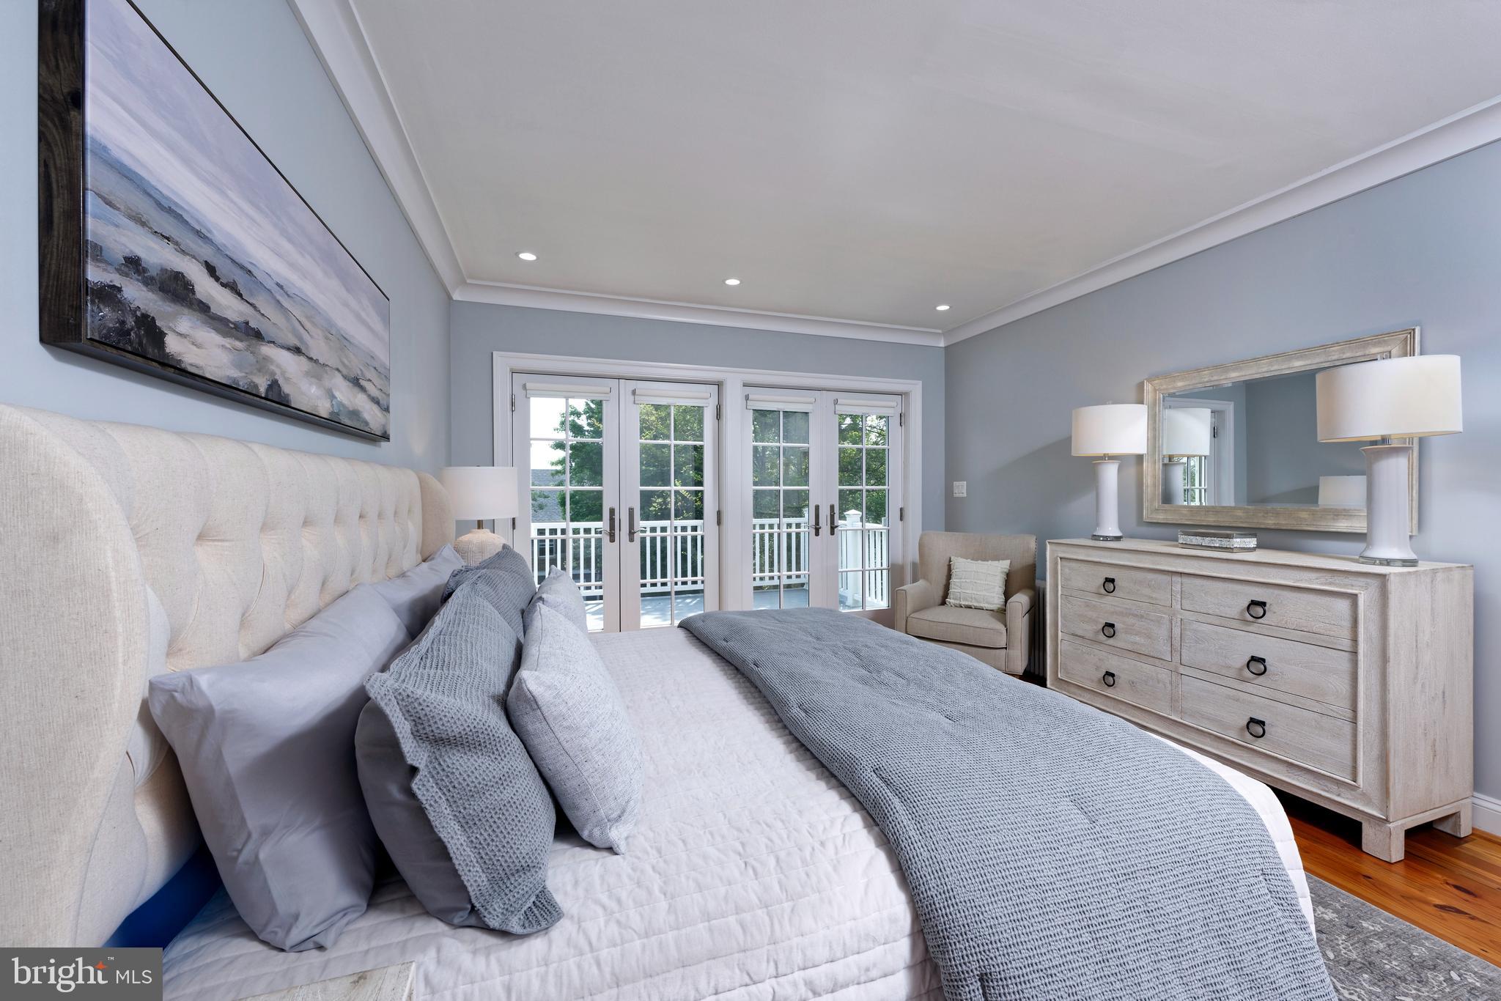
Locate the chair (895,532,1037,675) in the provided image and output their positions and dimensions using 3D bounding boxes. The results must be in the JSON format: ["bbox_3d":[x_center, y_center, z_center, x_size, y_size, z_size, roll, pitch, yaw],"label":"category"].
[{"bbox_3d":[1.448,0.728,3.858,0.740,0.950,0.740,0,1,33],"label":"chair"}]

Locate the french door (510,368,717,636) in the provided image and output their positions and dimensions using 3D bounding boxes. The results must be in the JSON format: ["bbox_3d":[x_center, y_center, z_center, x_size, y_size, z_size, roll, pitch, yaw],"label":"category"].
[{"bbox_3d":[-0.951,0.141,4.333,1.490,2.090,0.100,0,0,-18],"label":"french door"}]

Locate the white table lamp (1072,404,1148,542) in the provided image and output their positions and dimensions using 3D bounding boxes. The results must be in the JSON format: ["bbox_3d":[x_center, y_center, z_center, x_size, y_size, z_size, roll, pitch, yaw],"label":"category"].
[{"bbox_3d":[2.014,-0.156,3.278,0.360,0.785,0.360,0,0,-18],"label":"white table lamp"}]

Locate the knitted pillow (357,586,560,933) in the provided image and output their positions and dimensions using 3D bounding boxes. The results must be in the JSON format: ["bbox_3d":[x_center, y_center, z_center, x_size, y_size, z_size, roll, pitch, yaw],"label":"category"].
[{"bbox_3d":[-0.523,0.411,1.220,0.210,0.460,0.840,-27,9,-16],"label":"knitted pillow"}]

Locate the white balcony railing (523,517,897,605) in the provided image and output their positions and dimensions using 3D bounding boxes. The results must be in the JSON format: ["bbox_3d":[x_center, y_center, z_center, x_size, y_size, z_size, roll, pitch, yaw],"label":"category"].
[{"bbox_3d":[-0.575,0.695,6.298,3.700,1.020,2.200,0,0,-18],"label":"white balcony railing"}]

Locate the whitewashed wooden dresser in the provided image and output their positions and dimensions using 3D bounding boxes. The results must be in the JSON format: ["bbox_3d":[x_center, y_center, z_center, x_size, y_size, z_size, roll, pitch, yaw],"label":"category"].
[{"bbox_3d":[2.160,0.730,2.723,0.496,0.964,1.440,0,0,-18],"label":"whitewashed wooden dresser"}]

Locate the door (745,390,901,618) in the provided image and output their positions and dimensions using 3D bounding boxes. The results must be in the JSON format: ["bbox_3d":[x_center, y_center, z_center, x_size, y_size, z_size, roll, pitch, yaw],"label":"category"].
[{"bbox_3d":[0.608,0.136,4.855,1.490,2.090,0.100,0,0,-18],"label":"door"}]

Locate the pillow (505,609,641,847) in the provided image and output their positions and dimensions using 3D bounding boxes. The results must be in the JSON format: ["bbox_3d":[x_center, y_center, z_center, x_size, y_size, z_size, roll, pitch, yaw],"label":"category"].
[{"bbox_3d":[-0.387,0.465,1.287,0.180,0.430,0.520,-27,9,-16],"label":"pillow"}]

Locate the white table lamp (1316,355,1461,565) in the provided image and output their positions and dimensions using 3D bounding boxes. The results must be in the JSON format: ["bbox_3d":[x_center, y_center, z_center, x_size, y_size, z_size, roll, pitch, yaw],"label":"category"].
[{"bbox_3d":[2.386,-0.147,2.166,0.360,0.785,0.360,0,0,-18],"label":"white table lamp"}]

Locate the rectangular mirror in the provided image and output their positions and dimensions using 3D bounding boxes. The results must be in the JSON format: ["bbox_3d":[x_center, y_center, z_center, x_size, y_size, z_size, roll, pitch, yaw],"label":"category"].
[{"bbox_3d":[2.455,-0.280,2.830,0.045,0.810,1.105,0,0,-18],"label":"rectangular mirror"}]

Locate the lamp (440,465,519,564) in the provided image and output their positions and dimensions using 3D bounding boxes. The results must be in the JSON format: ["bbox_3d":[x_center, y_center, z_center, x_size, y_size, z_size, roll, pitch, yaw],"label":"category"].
[{"bbox_3d":[-1.429,0.146,3.087,0.380,0.650,0.380,0,0,-18],"label":"lamp"}]

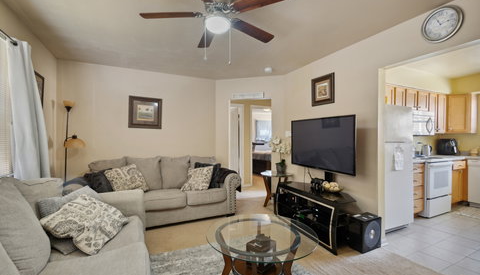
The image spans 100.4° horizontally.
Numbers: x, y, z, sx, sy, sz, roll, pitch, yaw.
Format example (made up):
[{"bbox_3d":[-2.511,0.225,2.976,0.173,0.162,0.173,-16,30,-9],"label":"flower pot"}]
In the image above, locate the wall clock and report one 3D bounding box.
[{"bbox_3d":[1.806,-1.008,1.783,0.050,0.300,0.300,0,0,-25],"label":"wall clock"}]

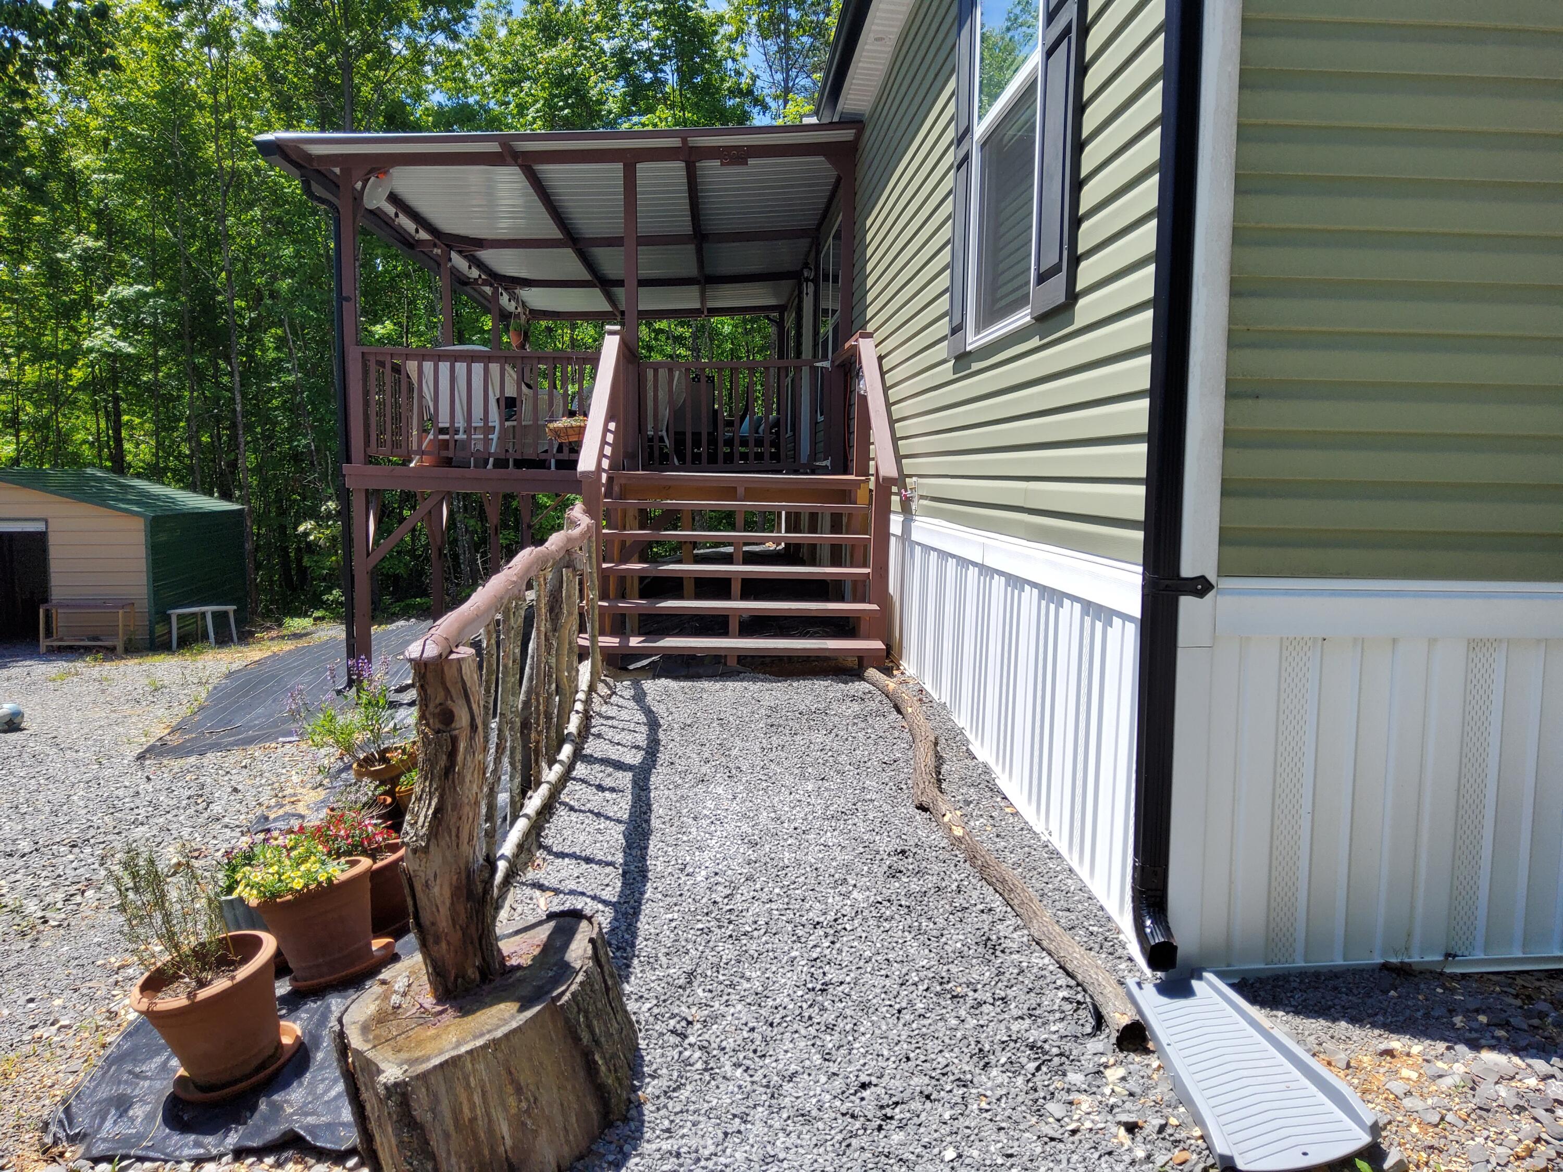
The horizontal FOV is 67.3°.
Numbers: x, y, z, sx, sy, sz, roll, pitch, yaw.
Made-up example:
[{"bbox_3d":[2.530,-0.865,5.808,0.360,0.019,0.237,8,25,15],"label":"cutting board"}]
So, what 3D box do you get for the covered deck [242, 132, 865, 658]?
[{"bbox_3d":[-1.749,-1.696,12.418,4.120,3.940,8.600,1,5,-3],"label":"covered deck"}]

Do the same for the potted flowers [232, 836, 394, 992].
[{"bbox_3d":[-1.191,0.815,3.007,0.350,0.360,0.340,-14,6,-2],"label":"potted flowers"}]

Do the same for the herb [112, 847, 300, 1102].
[{"bbox_3d":[-1.328,0.869,2.685,0.340,0.525,0.330,-12,12,-2],"label":"herb"}]

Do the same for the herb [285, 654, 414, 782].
[{"bbox_3d":[-1.460,0.524,4.050,0.460,0.550,0.400,-9,6,-2],"label":"herb"}]

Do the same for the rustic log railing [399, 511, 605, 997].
[{"bbox_3d":[-0.743,0.206,3.783,0.280,0.880,3.750,1,5,-6],"label":"rustic log railing"}]

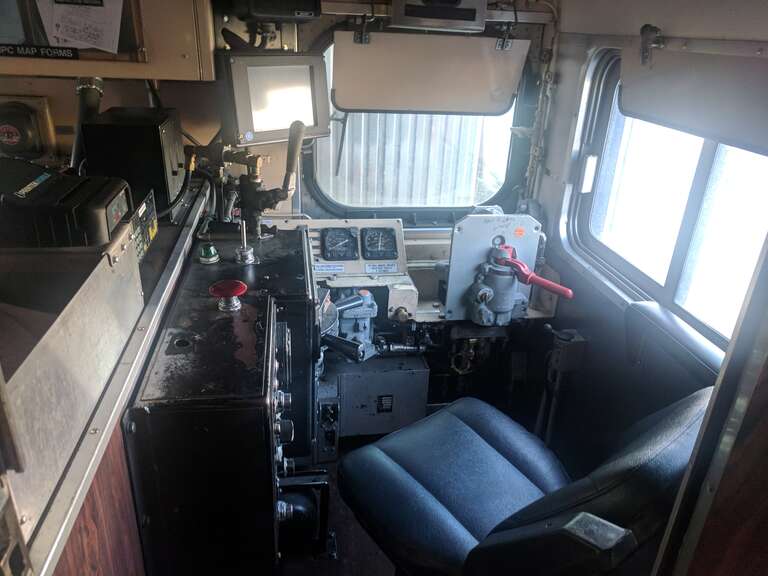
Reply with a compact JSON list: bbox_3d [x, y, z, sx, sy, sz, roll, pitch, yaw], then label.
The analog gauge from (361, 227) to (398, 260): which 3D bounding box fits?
[{"bbox_3d":[-0.015,-0.135,1.817,0.109,0.030,0.107,-1,69,-9],"label":"analog gauge"}]

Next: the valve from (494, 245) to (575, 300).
[{"bbox_3d":[0.448,-0.051,1.719,0.048,0.055,0.265,-19,45,-39],"label":"valve"}]

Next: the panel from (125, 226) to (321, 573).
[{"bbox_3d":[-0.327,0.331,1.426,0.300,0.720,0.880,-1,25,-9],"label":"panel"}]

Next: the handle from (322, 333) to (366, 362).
[{"bbox_3d":[-0.118,0.171,1.660,0.130,0.040,0.040,28,33,23],"label":"handle"}]

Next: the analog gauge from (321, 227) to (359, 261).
[{"bbox_3d":[-0.135,-0.134,1.797,0.109,0.030,0.107,-1,69,-9],"label":"analog gauge"}]

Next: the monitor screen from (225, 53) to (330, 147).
[{"bbox_3d":[-0.316,-0.555,1.694,0.318,0.238,0.070,-19,26,-39],"label":"monitor screen"}]

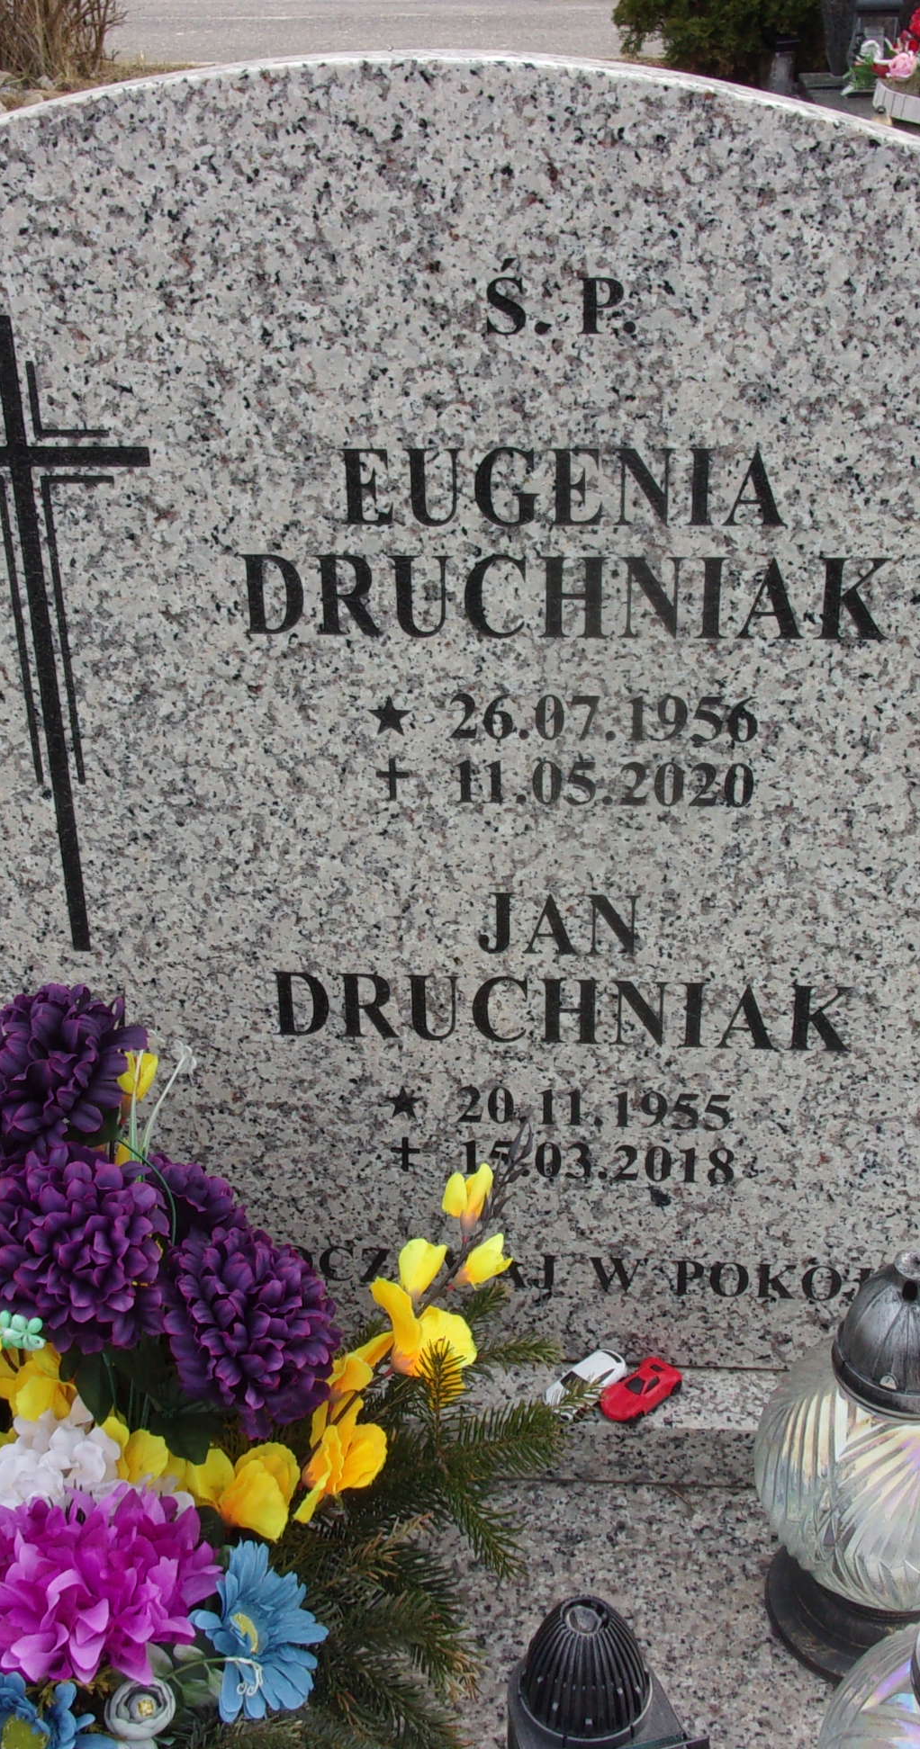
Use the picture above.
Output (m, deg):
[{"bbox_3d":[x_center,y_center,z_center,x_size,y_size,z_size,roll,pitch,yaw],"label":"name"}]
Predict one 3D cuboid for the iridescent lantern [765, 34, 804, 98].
[{"bbox_3d":[1.287,-3.184,7.481,0.130,0.250,0.130,-1,30,0],"label":"iridescent lantern"}]

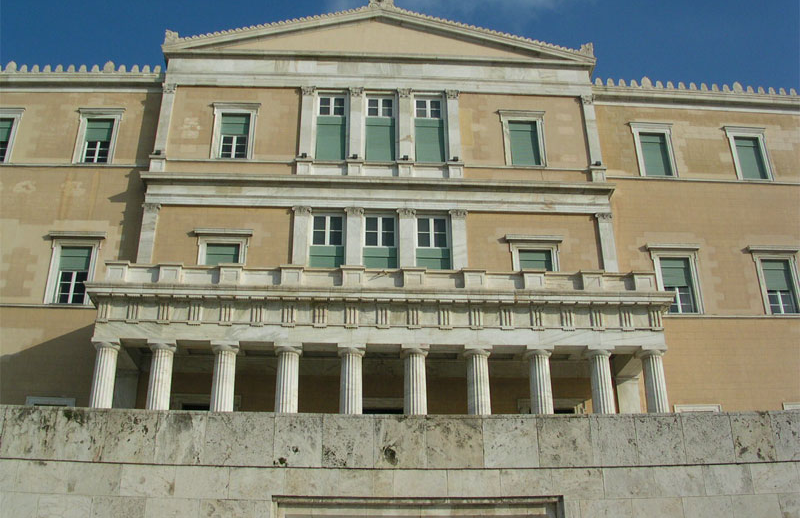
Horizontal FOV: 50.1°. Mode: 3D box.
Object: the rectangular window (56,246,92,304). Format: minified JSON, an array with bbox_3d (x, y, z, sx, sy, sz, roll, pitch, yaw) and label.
[{"bbox_3d":[-14.051,0.725,36.762,1.411,2.805,0.300,1,-26,-3],"label":"rectangular window"}]

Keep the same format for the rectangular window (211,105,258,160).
[{"bbox_3d":[-7.698,-5.967,40.016,2.150,3.000,0.350,1,-26,-3],"label":"rectangular window"}]

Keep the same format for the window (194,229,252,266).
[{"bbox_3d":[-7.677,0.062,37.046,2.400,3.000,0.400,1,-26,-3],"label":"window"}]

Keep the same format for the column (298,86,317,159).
[{"bbox_3d":[-4.440,-6.479,41.268,0.740,4.296,0.500,1,-27,-3],"label":"column"}]

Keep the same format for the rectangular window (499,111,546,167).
[{"bbox_3d":[6.000,-5.748,41.685,2.186,3.250,0.350,1,-27,-3],"label":"rectangular window"}]

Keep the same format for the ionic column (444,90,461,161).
[{"bbox_3d":[2.579,-6.446,41.691,0.683,4.108,0.500,1,-27,-3],"label":"ionic column"}]

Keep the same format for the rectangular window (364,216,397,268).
[{"bbox_3d":[-0.871,-0.309,37.456,1.487,3.400,0.300,1,-26,-3],"label":"rectangular window"}]

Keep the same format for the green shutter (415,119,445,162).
[{"bbox_3d":[1.447,-5.661,41.411,1.427,2.523,0.150,1,-27,-3],"label":"green shutter"}]

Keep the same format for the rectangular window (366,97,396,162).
[{"bbox_3d":[-0.916,-6.241,41.591,1.479,3.732,0.300,1,-27,-3],"label":"rectangular window"}]

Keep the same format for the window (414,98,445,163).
[{"bbox_3d":[1.434,-6.215,41.725,1.431,3.864,0.300,1,-27,-3],"label":"window"}]

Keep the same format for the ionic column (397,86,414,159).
[{"bbox_3d":[0.261,-6.385,40.595,0.700,4.000,0.500,1,-26,-3],"label":"ionic column"}]

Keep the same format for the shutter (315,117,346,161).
[{"bbox_3d":[-3.233,-5.664,40.361,1.370,2.420,0.120,1,-26,-3],"label":"shutter"}]

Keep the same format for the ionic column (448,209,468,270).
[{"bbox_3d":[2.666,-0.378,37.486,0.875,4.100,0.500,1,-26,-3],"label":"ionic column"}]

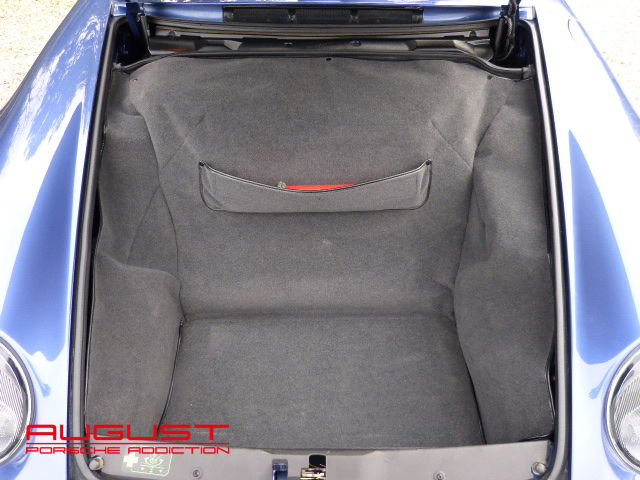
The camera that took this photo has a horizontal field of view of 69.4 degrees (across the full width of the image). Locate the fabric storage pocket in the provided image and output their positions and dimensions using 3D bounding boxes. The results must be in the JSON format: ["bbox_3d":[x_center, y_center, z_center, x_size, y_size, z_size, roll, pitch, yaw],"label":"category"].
[{"bbox_3d":[-0.009,-0.125,1.090,0.545,0.122,0.040,0,13,0],"label":"fabric storage pocket"}]

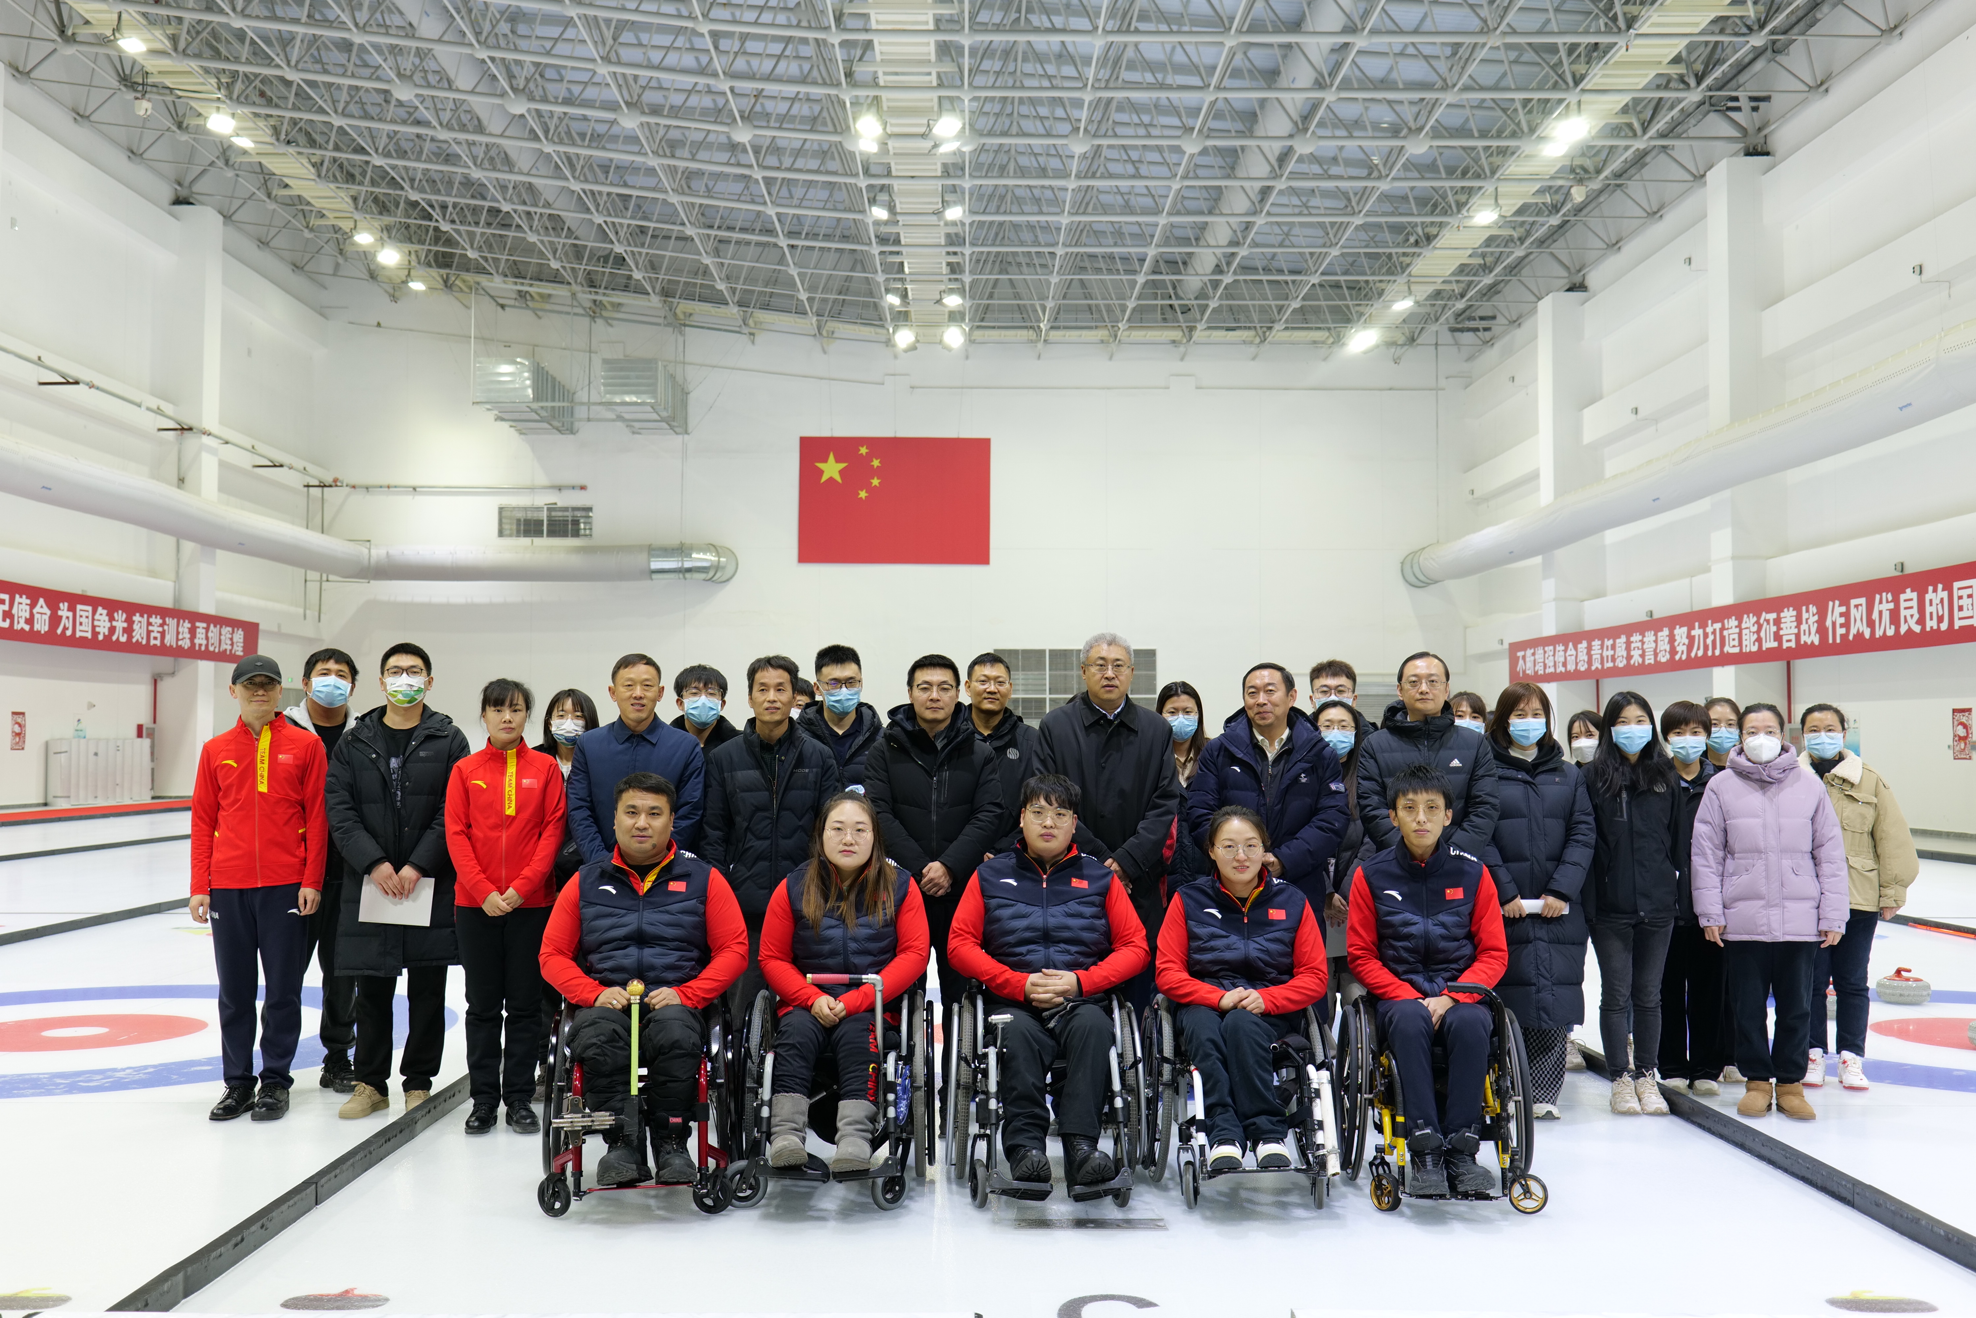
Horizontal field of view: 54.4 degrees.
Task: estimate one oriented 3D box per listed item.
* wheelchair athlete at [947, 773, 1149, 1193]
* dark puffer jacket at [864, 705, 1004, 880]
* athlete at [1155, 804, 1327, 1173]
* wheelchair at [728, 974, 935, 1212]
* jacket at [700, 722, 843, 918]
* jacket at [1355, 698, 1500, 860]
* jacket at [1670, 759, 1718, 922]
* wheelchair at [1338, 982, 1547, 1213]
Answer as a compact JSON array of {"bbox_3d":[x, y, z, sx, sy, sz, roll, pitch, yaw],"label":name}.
[{"bbox_3d":[0.199,1.029,6.202,0.660,1.311,0.840,0,-2,0],"label":"wheelchair athlete"},{"bbox_3d":[-0.200,0.530,7.094,0.530,0.717,0.370,0,-3,-1],"label":"dark puffer jacket"},{"bbox_3d":[0.801,1.009,6.082,0.560,1.084,0.730,0,-3,1],"label":"athlete"},{"bbox_3d":[-0.486,1.283,6.230,0.630,0.830,0.900,0,-3,1],"label":"wheelchair"},{"bbox_3d":[-0.820,0.600,7.261,0.545,0.732,0.330,0,-2,-4],"label":"jacket"},{"bbox_3d":[1.677,0.550,7.334,0.550,0.793,0.330,0,-2,8],"label":"jacket"},{"bbox_3d":[2.912,0.744,7.955,0.500,0.695,0.320,0,-3,8],"label":"jacket"},{"bbox_3d":[1.474,1.307,6.271,0.665,0.830,0.940,0,-2,2],"label":"wheelchair"}]

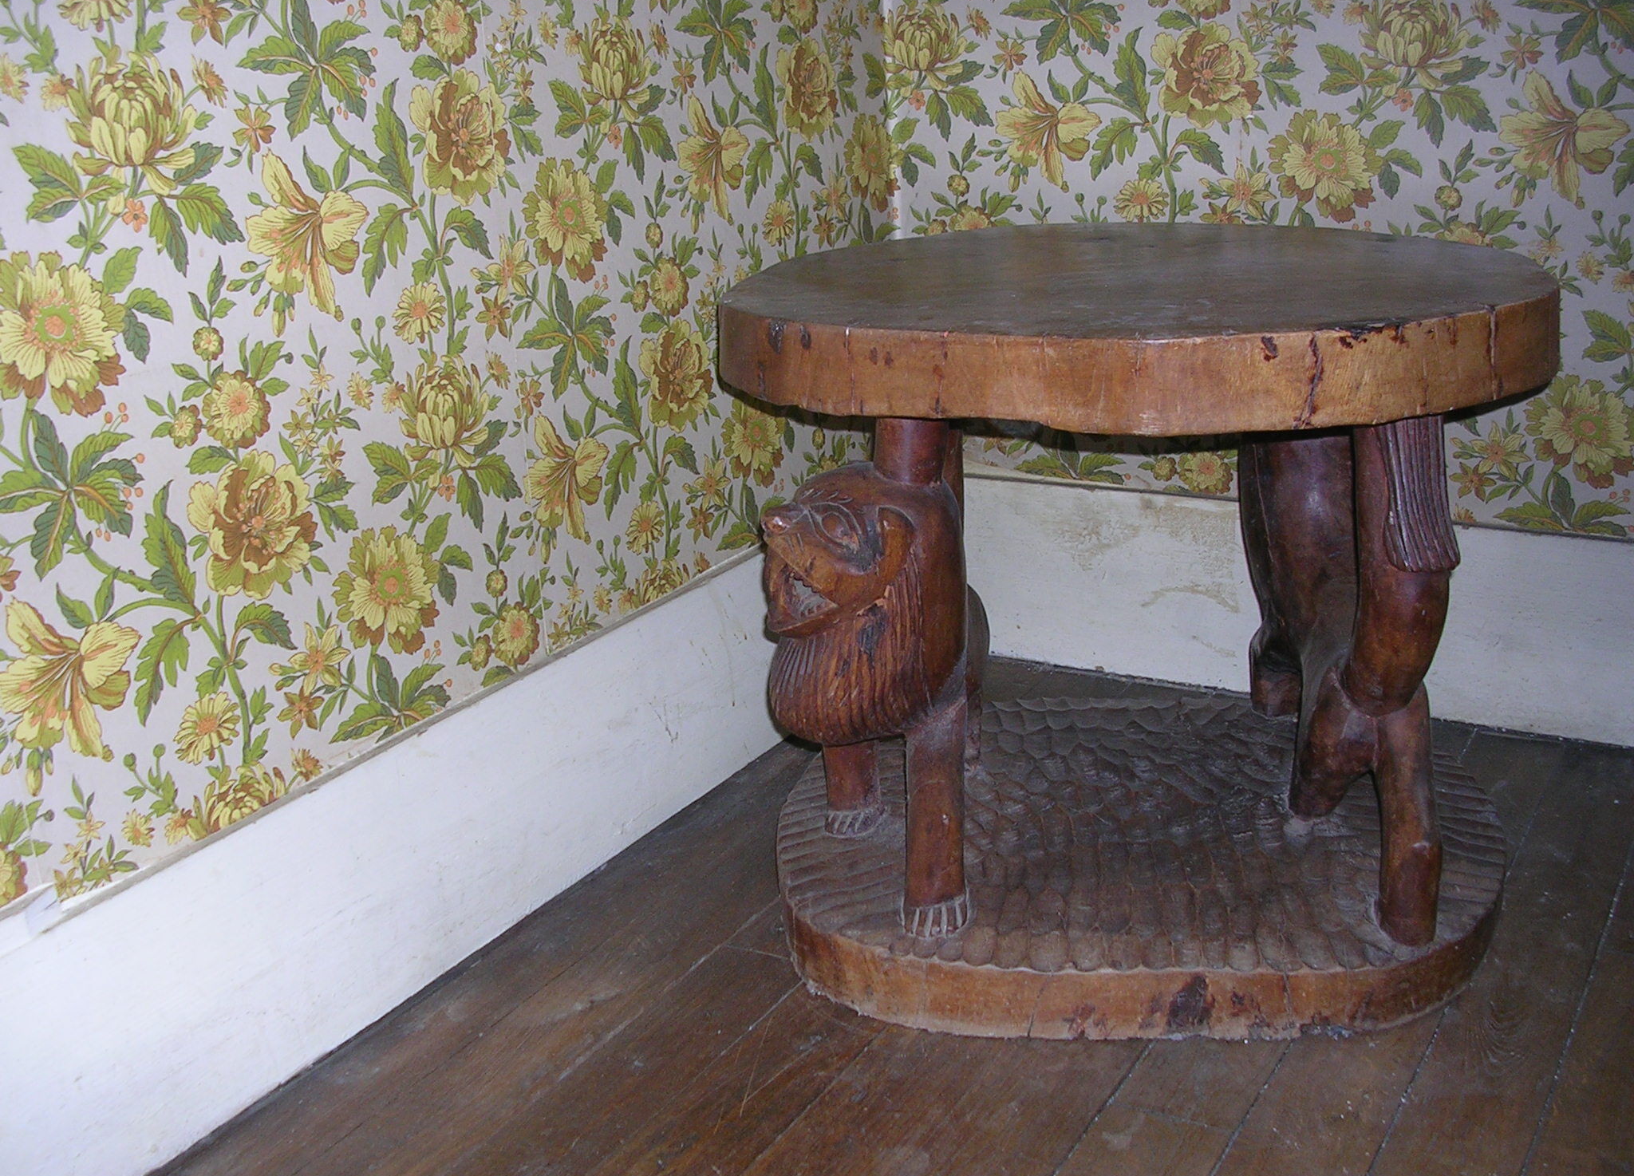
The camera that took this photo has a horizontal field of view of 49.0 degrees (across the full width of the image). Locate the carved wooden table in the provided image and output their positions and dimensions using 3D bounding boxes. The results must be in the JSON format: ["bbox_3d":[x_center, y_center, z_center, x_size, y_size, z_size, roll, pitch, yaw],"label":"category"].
[{"bbox_3d":[0.262,0.002,1.514,0.645,0.540,0.605,0,19,10],"label":"carved wooden table"}]

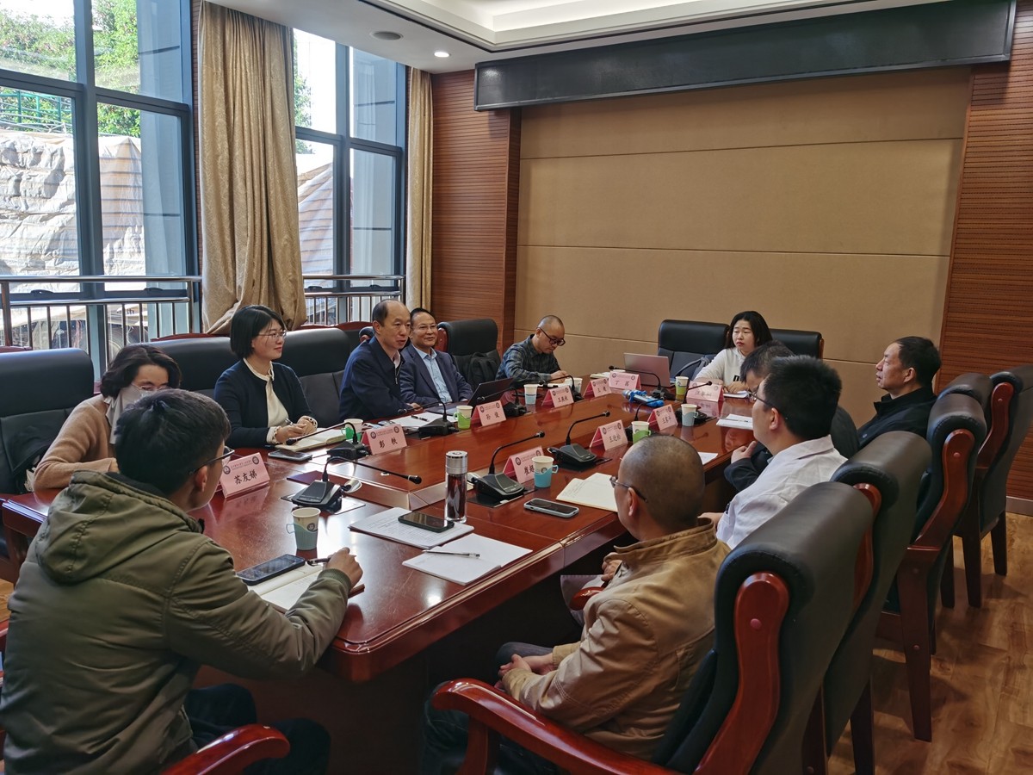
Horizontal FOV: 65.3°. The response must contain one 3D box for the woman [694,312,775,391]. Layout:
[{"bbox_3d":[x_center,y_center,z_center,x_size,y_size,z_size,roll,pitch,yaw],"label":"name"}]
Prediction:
[{"bbox_3d":[1.469,0.131,5.277,0.480,1.250,0.650,10,12,41],"label":"woman"}]

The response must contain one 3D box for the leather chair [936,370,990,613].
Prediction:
[{"bbox_3d":[1.625,0.478,3.589,0.720,1.110,0.650,8,11,34],"label":"leather chair"}]

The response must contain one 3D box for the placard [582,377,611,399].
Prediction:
[{"bbox_3d":[0.481,0.004,4.727,0.080,0.096,0.195,8,11,34],"label":"placard"}]

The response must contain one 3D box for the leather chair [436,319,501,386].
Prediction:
[{"bbox_3d":[-0.089,0.103,5.575,0.720,1.110,0.650,8,11,34],"label":"leather chair"}]

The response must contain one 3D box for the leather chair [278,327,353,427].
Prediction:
[{"bbox_3d":[-0.858,0.276,4.345,0.750,1.110,0.640,7,10,30],"label":"leather chair"}]

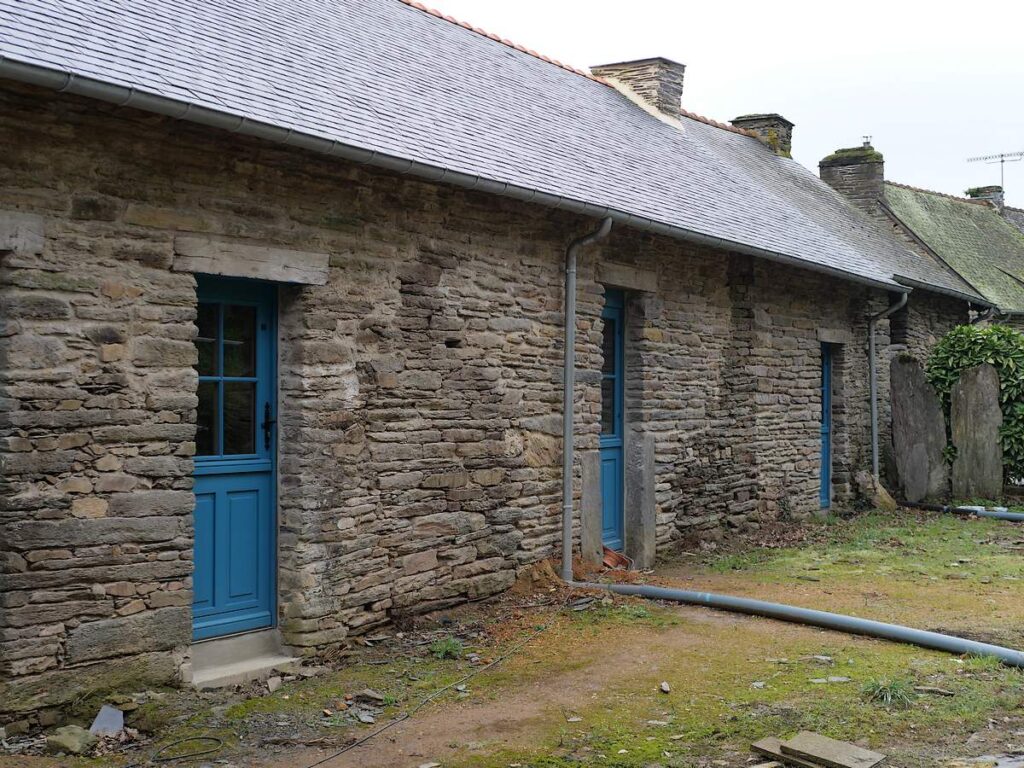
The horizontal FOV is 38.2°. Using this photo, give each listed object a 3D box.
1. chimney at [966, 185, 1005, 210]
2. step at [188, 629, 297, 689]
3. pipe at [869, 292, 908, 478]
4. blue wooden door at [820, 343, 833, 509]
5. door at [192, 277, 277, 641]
[{"bbox_3d":[10.598,-4.116,33.000,0.620,0.600,0.530,0,-1,42],"label":"chimney"},{"bbox_3d":[-1.556,1.568,8.446,0.240,0.224,0.930,0,-1,30],"label":"step"},{"bbox_3d":[4.853,0.024,18.988,0.450,2.389,0.110,0,-1,30],"label":"pipe"},{"bbox_3d":[3.689,0.519,17.836,0.080,2.021,0.920,0,-1,30],"label":"blue wooden door"},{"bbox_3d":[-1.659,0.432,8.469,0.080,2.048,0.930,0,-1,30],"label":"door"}]

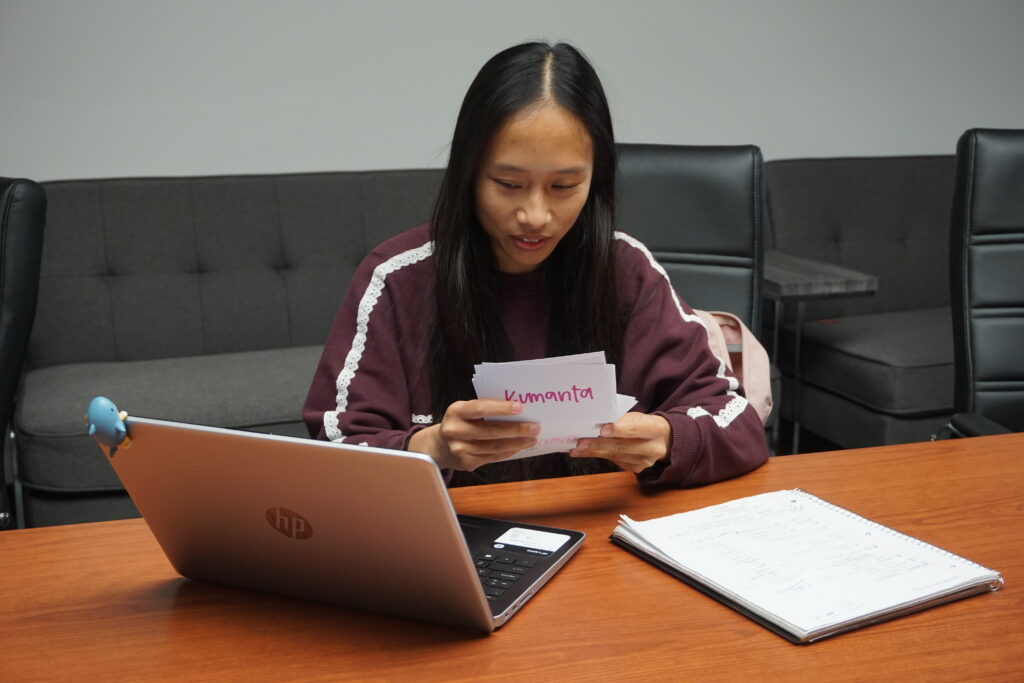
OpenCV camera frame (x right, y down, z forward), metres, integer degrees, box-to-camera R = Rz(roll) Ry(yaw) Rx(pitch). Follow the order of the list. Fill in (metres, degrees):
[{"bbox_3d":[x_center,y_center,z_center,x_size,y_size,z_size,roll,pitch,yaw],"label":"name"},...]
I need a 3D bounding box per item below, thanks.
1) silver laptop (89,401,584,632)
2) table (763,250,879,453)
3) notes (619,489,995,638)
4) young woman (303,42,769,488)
[{"bbox_3d":[-0.140,0.126,1.233,0.325,0.205,0.337,5,14,22],"label":"silver laptop"},{"bbox_3d":[0.711,0.103,3.731,0.291,0.622,0.491,-5,14,-22],"label":"table"},{"bbox_3d":[0.274,0.203,1.305,0.238,0.020,0.279,-7,15,-29],"label":"notes"},{"bbox_3d":[0.031,0.250,1.718,0.530,1.227,0.640,-2,13,-7],"label":"young woman"}]

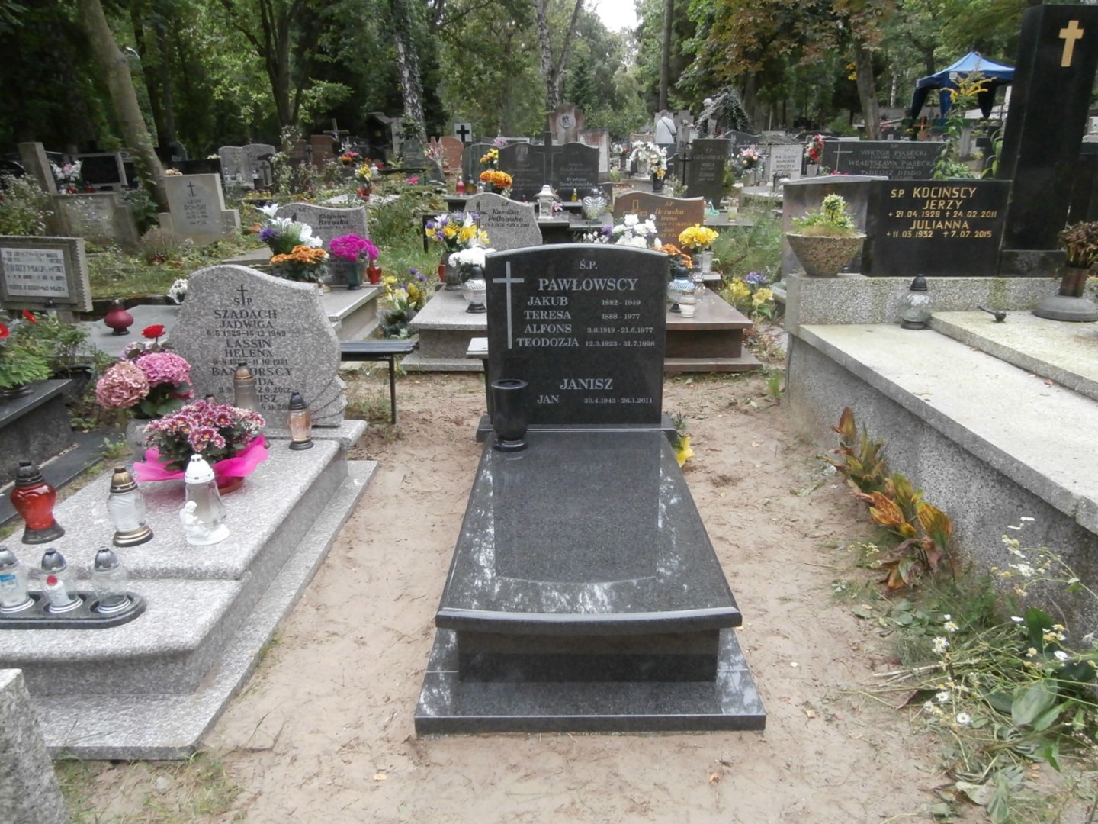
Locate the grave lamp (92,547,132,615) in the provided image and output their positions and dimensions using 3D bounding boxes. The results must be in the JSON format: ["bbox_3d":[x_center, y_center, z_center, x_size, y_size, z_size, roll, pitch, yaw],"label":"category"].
[{"bbox_3d":[-1.257,0.470,2.163,0.095,0.190,0.095,0,17,1],"label":"grave lamp"}]

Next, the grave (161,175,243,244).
[{"bbox_3d":[-3.977,-2.313,8.707,0.870,0.810,0.160,0,18,0],"label":"grave"}]

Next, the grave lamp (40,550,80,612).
[{"bbox_3d":[-1.490,0.501,2.308,0.110,0.191,0.110,0,18,1],"label":"grave lamp"}]

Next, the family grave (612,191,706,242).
[{"bbox_3d":[1.006,-1.692,7.000,0.870,0.720,0.100,0,17,1],"label":"family grave"}]

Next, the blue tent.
[{"bbox_3d":[16.337,-12.348,29.500,3.000,3.100,3.000,2,17,6],"label":"blue tent"}]

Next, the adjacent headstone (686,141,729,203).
[{"bbox_3d":[2.109,-3.201,10.200,0.540,0.950,0.120,0,17,1],"label":"adjacent headstone"}]

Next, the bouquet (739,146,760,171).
[{"bbox_3d":[3.111,-3.922,11.800,0.340,0.370,0.300,0,17,1],"label":"bouquet"}]

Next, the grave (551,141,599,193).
[{"bbox_3d":[0.316,-2.992,9.439,0.600,0.660,0.110,0,18,0],"label":"grave"}]

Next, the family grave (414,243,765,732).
[{"bbox_3d":[0.119,0.046,2.861,0.980,1.186,1.891,0,18,1],"label":"family grave"}]

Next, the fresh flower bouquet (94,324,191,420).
[{"bbox_3d":[-1.627,-0.172,3.080,0.370,0.350,0.330,0,18,0],"label":"fresh flower bouquet"}]

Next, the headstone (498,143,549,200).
[{"bbox_3d":[-0.344,-3.219,10.239,0.666,0.778,0.118,0,18,1],"label":"headstone"}]

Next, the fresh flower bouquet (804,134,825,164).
[{"bbox_3d":[3.930,-3.886,11.270,0.304,0.421,0.274,0,18,1],"label":"fresh flower bouquet"}]

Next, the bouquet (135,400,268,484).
[{"bbox_3d":[-1.318,0.136,2.854,0.450,0.320,0.420,0,17,1],"label":"bouquet"}]

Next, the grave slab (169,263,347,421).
[{"bbox_3d":[-1.289,-0.293,3.420,0.755,0.740,0.100,0,18,1],"label":"grave slab"}]

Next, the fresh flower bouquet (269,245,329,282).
[{"bbox_3d":[-2.102,-1.238,6.434,0.490,0.330,0.420,0,18,0],"label":"fresh flower bouquet"}]

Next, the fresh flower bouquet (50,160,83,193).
[{"bbox_3d":[-6.528,-3.190,10.308,0.420,0.420,0.360,0,18,0],"label":"fresh flower bouquet"}]

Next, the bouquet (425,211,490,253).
[{"bbox_3d":[-0.797,-1.579,6.692,0.540,0.360,0.420,0,18,0],"label":"bouquet"}]

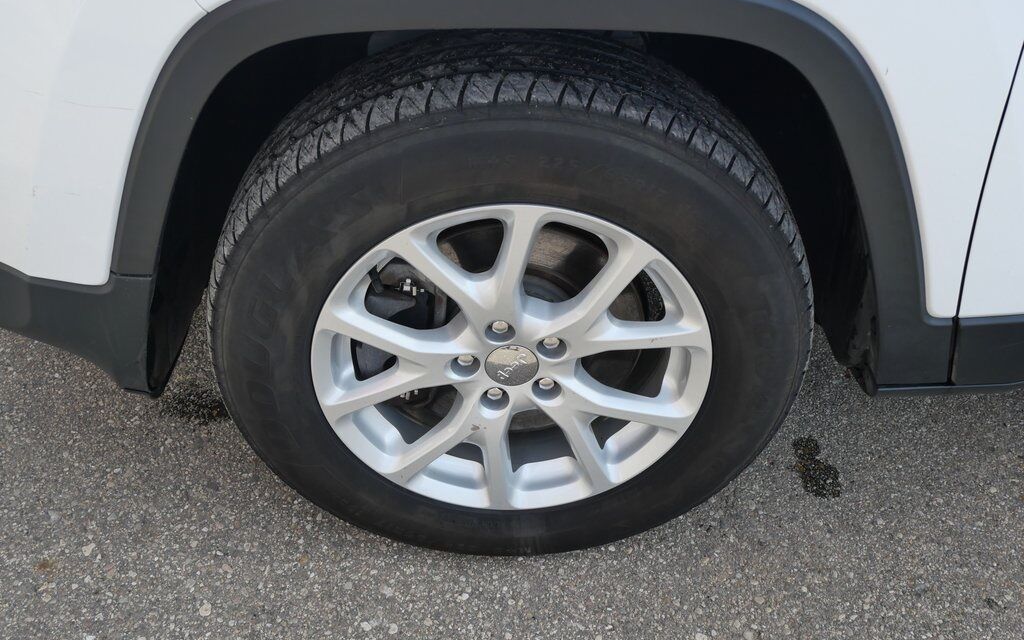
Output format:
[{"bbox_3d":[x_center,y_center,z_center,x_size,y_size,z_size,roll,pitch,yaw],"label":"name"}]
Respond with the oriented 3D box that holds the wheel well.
[{"bbox_3d":[0.006,-0.184,1.202,0.807,0.450,0.290,-1,38,-1],"label":"wheel well"}]

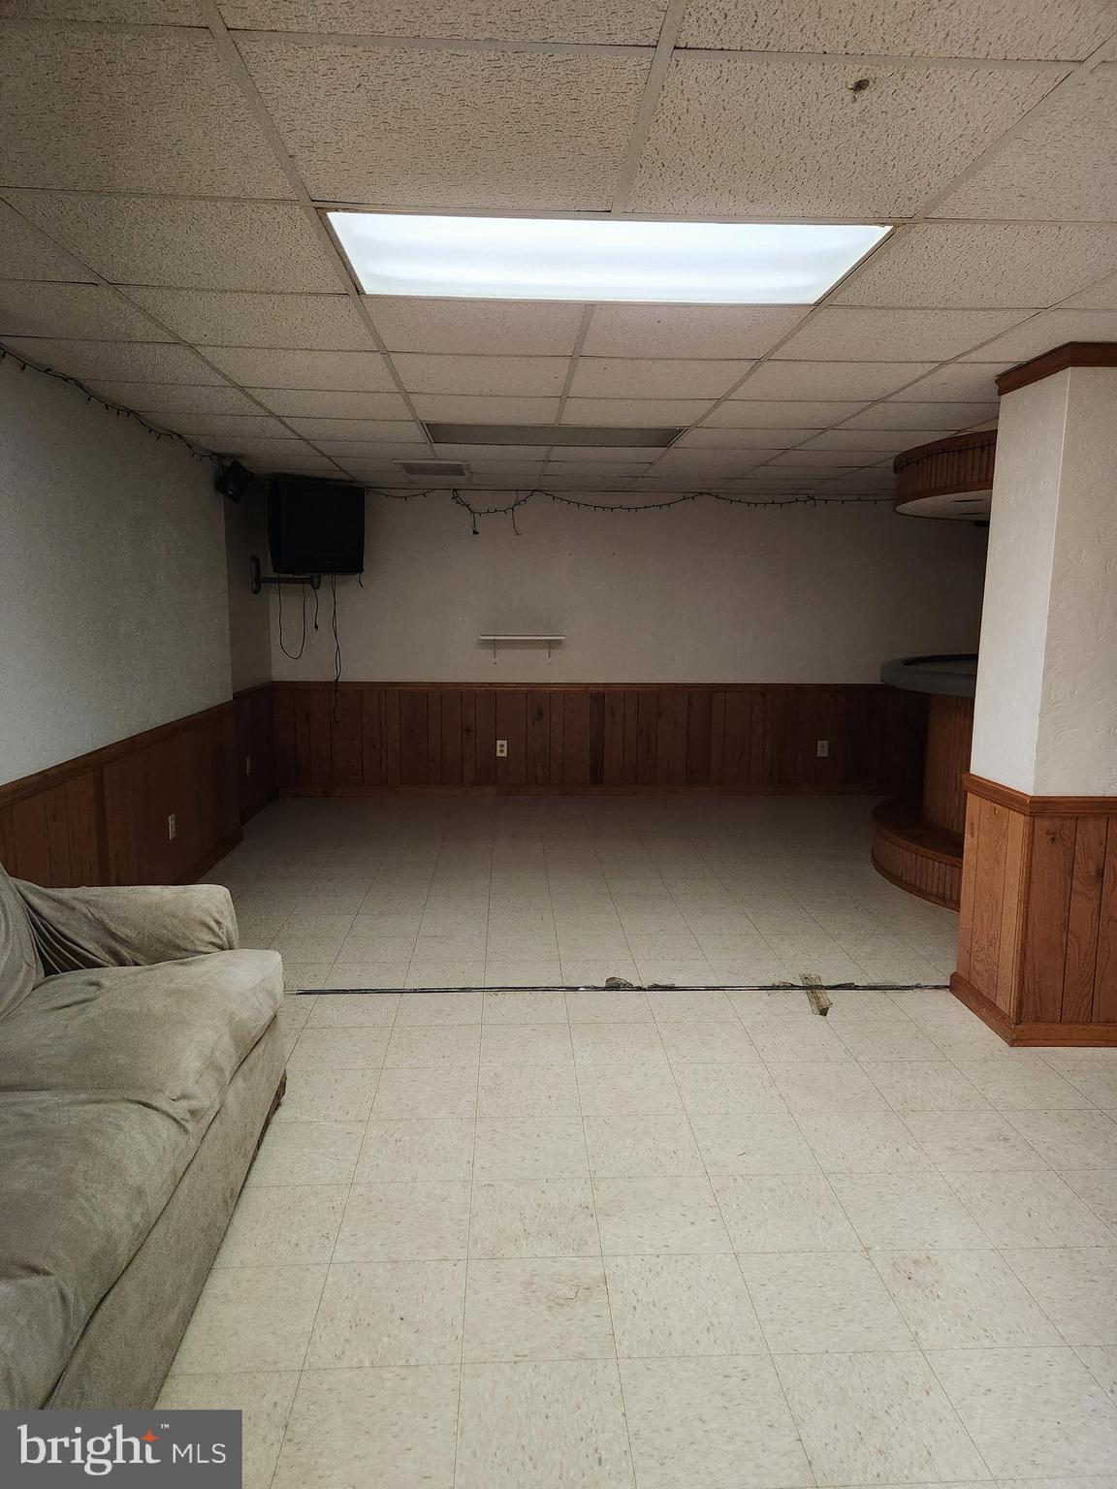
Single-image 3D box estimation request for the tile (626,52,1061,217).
[{"bbox_3d":[0.438,-1.026,1.694,0.600,0.025,0.600,0,8,-3],"label":"tile"}]

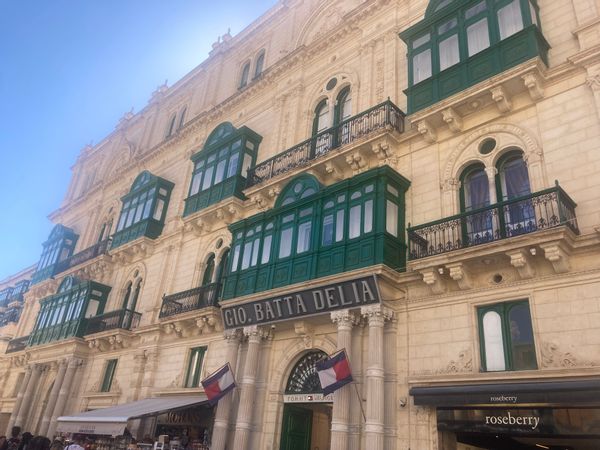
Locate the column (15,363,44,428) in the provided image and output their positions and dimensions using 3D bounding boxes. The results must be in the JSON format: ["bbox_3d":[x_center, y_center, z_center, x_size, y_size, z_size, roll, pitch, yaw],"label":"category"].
[{"bbox_3d":[-16.509,10.585,29.231,0.585,4.411,0.585,-19,-36,40],"label":"column"}]

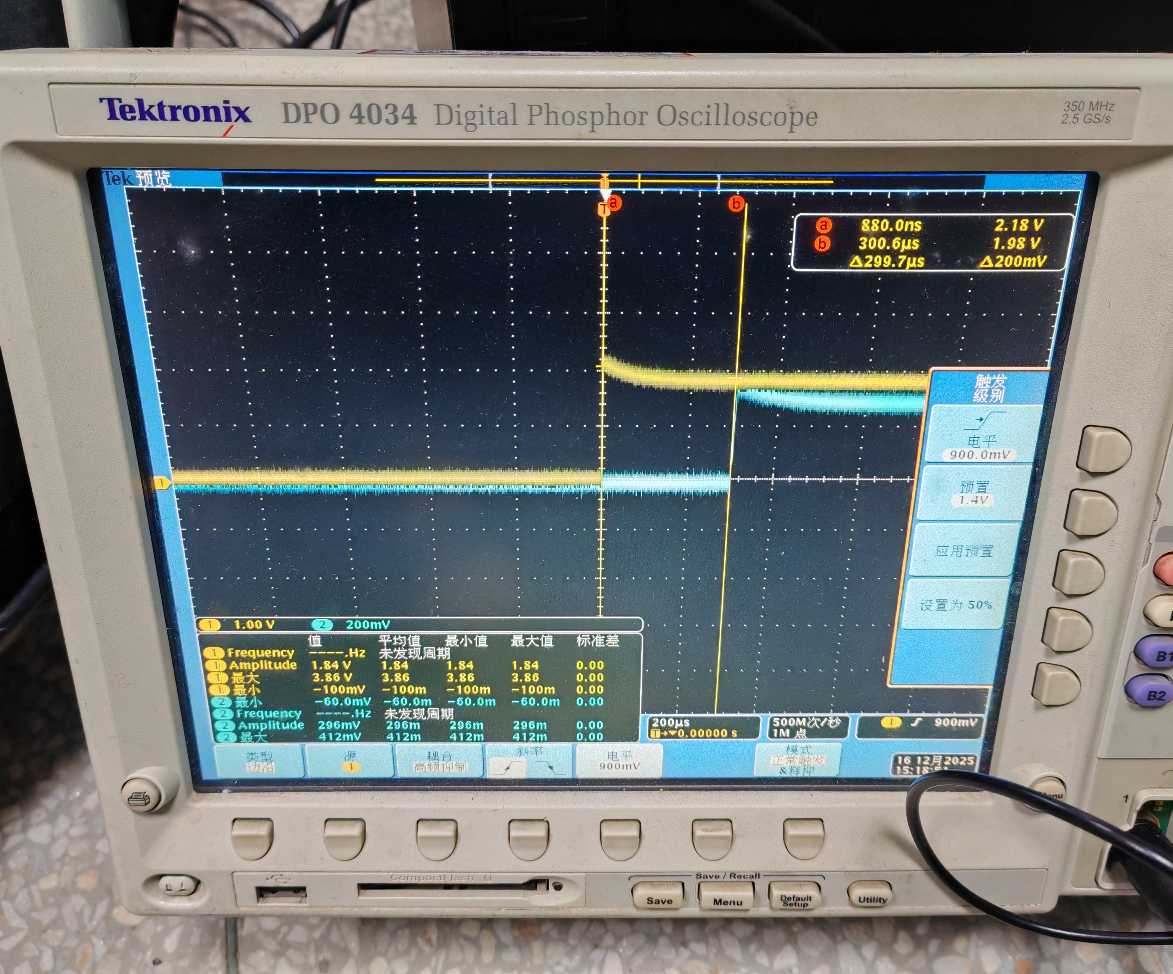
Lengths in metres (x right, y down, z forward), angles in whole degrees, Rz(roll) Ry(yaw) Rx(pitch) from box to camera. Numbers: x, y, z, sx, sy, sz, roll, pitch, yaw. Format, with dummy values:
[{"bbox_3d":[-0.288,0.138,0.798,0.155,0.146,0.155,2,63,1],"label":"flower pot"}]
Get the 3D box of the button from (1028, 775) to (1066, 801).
[{"bbox_3d":[0.118,0.077,0.260,0.010,0.010,0.004,0,22,-1],"label":"button"}]

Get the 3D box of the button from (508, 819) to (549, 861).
[{"bbox_3d":[-0.015,0.093,0.265,0.011,0.010,0.004,0,9,-1],"label":"button"}]

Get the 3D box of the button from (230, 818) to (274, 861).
[{"bbox_3d":[-0.087,0.092,0.265,0.010,0.009,0.005,0,22,-1],"label":"button"}]

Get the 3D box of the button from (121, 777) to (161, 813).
[{"bbox_3d":[-0.112,0.078,0.255,0.010,0.010,0.003,0,22,-1],"label":"button"}]

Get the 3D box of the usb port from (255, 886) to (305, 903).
[{"bbox_3d":[-0.081,0.106,0.272,0.013,0.006,0.009,0,22,-1],"label":"usb port"}]

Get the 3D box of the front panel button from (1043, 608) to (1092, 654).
[{"bbox_3d":[0.116,0.034,0.244,0.009,0.010,0.005,0,22,-1],"label":"front panel button"}]

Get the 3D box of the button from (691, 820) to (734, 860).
[{"bbox_3d":[0.033,0.093,0.266,0.011,0.010,0.004,0,9,-1],"label":"button"}]

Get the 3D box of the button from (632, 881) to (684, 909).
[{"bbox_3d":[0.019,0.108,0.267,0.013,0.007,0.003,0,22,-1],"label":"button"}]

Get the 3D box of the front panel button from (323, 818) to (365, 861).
[{"bbox_3d":[-0.064,0.092,0.265,0.011,0.010,0.004,0,9,-1],"label":"front panel button"}]

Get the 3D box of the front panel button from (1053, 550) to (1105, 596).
[{"bbox_3d":[0.117,0.020,0.240,0.011,0.011,0.004,2,22,5],"label":"front panel button"}]

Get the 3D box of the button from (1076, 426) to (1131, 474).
[{"bbox_3d":[0.117,-0.008,0.228,0.011,0.011,0.004,2,22,5],"label":"button"}]

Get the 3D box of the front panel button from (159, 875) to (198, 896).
[{"bbox_3d":[-0.108,0.105,0.270,0.010,0.007,0.004,0,22,-1],"label":"front panel button"}]

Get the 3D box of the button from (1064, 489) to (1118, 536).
[{"bbox_3d":[0.117,0.006,0.234,0.011,0.011,0.004,2,22,5],"label":"button"}]

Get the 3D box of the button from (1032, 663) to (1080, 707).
[{"bbox_3d":[0.116,0.049,0.250,0.009,0.010,0.005,0,22,-1],"label":"button"}]

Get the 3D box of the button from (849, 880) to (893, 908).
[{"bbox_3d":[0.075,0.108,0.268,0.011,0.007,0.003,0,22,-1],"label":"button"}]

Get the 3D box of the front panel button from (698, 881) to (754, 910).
[{"bbox_3d":[0.037,0.109,0.269,0.015,0.007,0.003,0,22,-1],"label":"front panel button"}]

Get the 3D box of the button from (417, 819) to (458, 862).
[{"bbox_3d":[-0.039,0.093,0.266,0.010,0.009,0.005,0,22,-1],"label":"button"}]

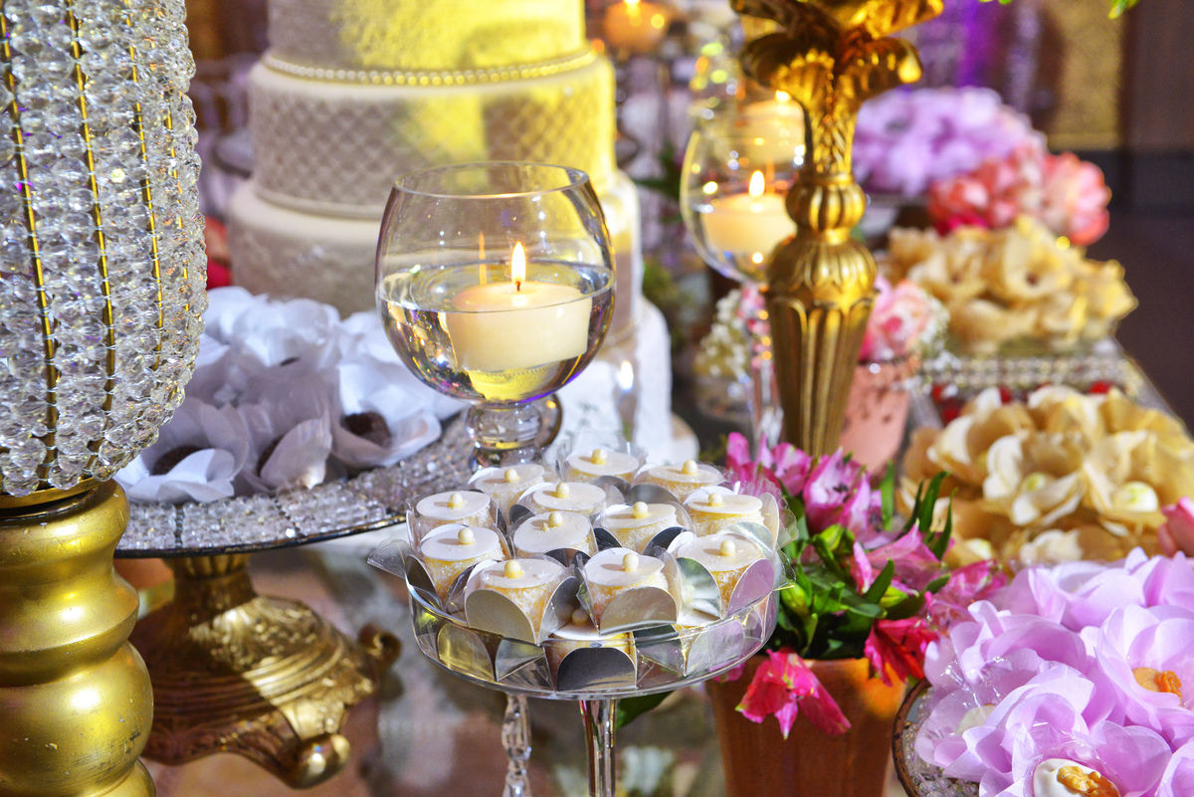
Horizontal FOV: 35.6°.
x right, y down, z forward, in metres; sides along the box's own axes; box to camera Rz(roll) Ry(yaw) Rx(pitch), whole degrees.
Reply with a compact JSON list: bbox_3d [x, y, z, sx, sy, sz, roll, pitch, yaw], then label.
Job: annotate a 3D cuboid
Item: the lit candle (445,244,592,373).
[{"bbox_3d":[-0.038,-0.047,0.897,0.067,0.056,0.067,-2,17,0],"label":"lit candle"}]

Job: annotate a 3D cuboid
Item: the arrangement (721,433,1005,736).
[{"bbox_3d":[0.126,0.088,0.880,0.130,0.108,0.120,-2,17,0],"label":"arrangement"}]

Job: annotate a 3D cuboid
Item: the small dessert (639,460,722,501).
[{"bbox_3d":[0.044,0.045,0.908,0.039,0.030,0.039,0,17,0],"label":"small dessert"}]

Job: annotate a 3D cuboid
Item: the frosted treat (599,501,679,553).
[{"bbox_3d":[0.018,0.059,0.820,0.035,0.029,0.035,-2,17,0],"label":"frosted treat"}]

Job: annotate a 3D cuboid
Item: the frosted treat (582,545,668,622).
[{"bbox_3d":[0.012,0.082,0.811,0.040,0.030,0.040,0,17,0],"label":"frosted treat"}]

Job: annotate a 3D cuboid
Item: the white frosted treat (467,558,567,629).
[{"bbox_3d":[-0.031,0.083,0.793,0.042,0.030,0.042,0,17,0],"label":"white frosted treat"}]

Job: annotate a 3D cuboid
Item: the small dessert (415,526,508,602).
[{"bbox_3d":[-0.058,0.070,0.800,0.035,0.029,0.035,-2,17,0],"label":"small dessert"}]

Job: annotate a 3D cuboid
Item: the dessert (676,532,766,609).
[{"bbox_3d":[0.052,0.072,0.784,0.035,0.029,0.035,-2,17,0],"label":"dessert"}]

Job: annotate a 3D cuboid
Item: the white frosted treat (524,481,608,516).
[{"bbox_3d":[-0.013,0.055,0.891,0.039,0.030,0.039,0,17,0],"label":"white frosted treat"}]

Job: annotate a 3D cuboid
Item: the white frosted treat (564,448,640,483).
[{"bbox_3d":[0.004,0.037,0.880,0.035,0.029,0.035,-2,17,0],"label":"white frosted treat"}]

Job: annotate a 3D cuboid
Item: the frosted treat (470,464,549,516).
[{"bbox_3d":[-0.043,0.047,0.920,0.039,0.030,0.039,0,17,0],"label":"frosted treat"}]

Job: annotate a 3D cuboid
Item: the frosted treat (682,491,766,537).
[{"bbox_3d":[0.060,0.058,0.872,0.039,0.030,0.039,0,17,0],"label":"frosted treat"}]

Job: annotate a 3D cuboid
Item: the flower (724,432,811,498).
[{"bbox_3d":[0.087,0.035,0.950,0.046,0.038,0.045,0,17,0],"label":"flower"}]

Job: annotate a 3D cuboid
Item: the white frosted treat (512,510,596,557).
[{"bbox_3d":[-0.020,0.069,0.845,0.038,0.030,0.038,0,17,0],"label":"white frosted treat"}]

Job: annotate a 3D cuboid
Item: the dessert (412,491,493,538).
[{"bbox_3d":[-0.064,0.056,0.838,0.035,0.029,0.035,-2,17,0],"label":"dessert"}]

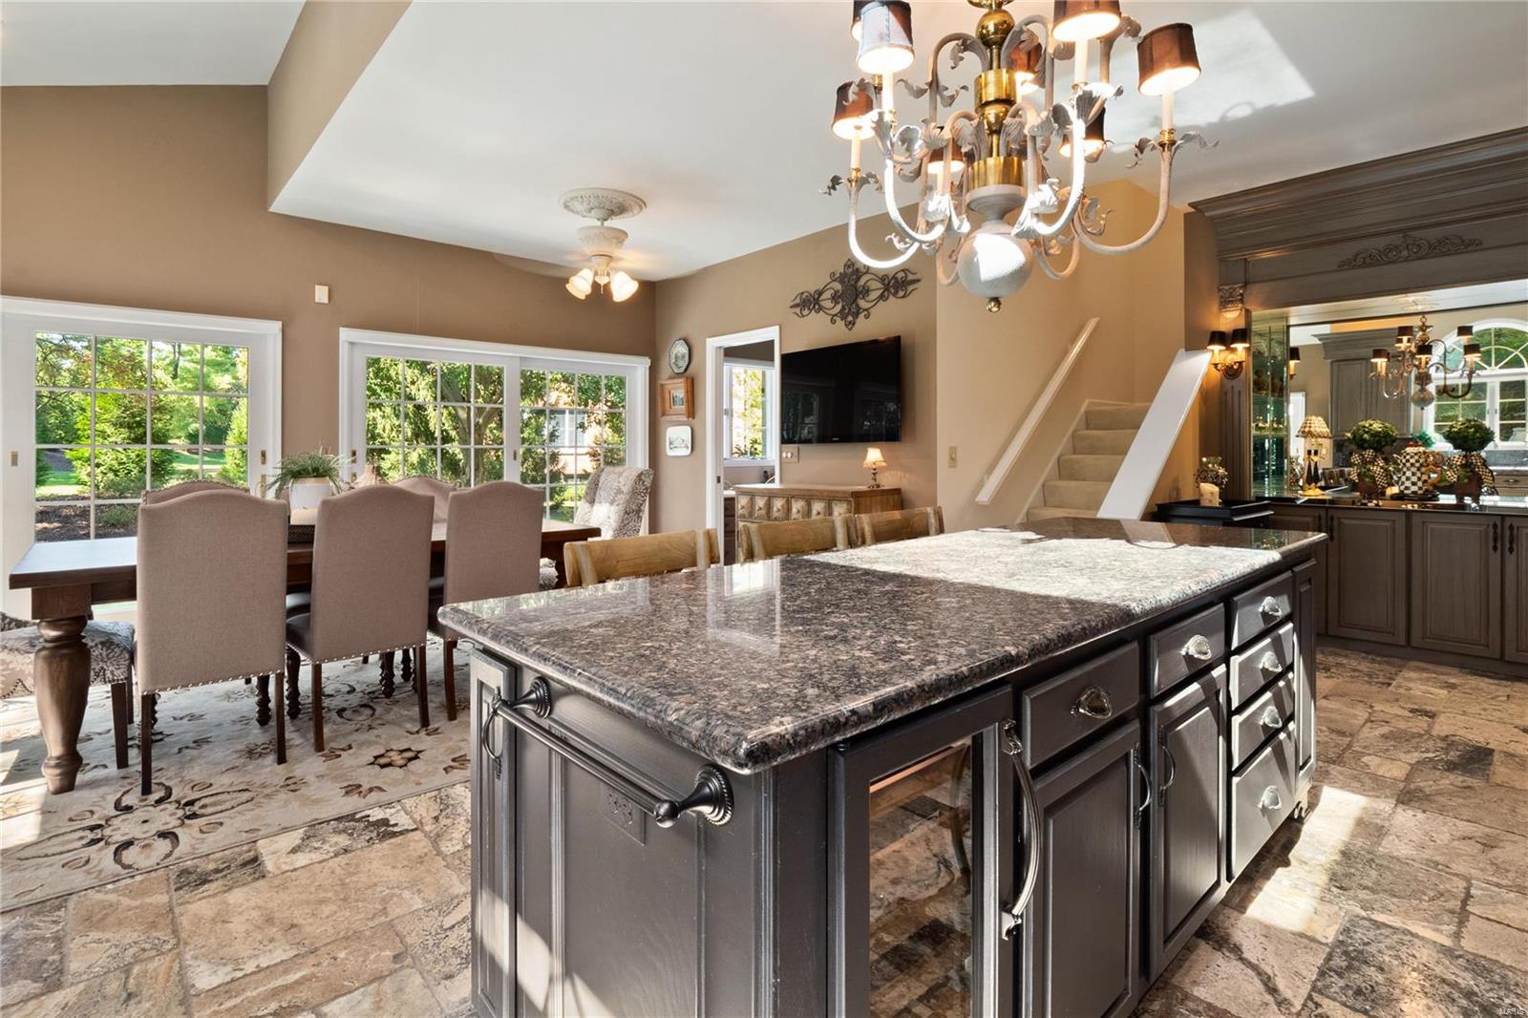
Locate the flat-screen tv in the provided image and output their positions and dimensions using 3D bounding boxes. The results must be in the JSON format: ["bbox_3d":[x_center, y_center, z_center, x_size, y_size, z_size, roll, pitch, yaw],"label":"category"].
[{"bbox_3d":[0.480,-0.742,4.420,0.070,0.630,1.030,-4,5,-42],"label":"flat-screen tv"}]

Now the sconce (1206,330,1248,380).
[{"bbox_3d":[3.090,-1.030,4.500,0.170,0.330,0.240,-3,5,-41],"label":"sconce"}]

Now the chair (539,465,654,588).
[{"bbox_3d":[-1.234,0.277,4.583,0.680,1.110,0.540,-4,5,-42],"label":"chair"}]

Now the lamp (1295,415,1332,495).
[{"bbox_3d":[3.620,-0.348,4.480,0.185,0.520,0.185,-3,5,-41],"label":"lamp"}]

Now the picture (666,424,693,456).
[{"bbox_3d":[-0.730,-0.586,5.850,0.030,0.260,0.340,-4,5,-42],"label":"picture"}]

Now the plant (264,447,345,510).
[{"bbox_3d":[-2.180,-0.100,3.220,0.310,0.330,0.300,-3,5,-42],"label":"plant"}]

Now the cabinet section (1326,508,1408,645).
[{"bbox_3d":[3.710,0.375,4.170,0.345,0.750,0.550,3,4,44],"label":"cabinet section"}]

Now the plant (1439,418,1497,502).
[{"bbox_3d":[4.030,-0.275,3.890,0.230,0.470,0.240,-3,5,-41],"label":"plant"}]

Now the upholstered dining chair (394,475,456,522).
[{"bbox_3d":[-2.270,0.304,4.630,0.480,1.070,0.620,-4,5,-42],"label":"upholstered dining chair"}]

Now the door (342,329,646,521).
[{"bbox_3d":[-2.160,-0.370,5.920,2.620,2.110,0.140,-3,5,-40],"label":"door"}]

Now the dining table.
[{"bbox_3d":[-2.267,0.528,3.670,2.330,0.790,1.150,-4,5,-42],"label":"dining table"}]

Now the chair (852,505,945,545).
[{"bbox_3d":[0.765,0.507,2.760,0.540,0.980,0.550,-3,4,-44],"label":"chair"}]

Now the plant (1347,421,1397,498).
[{"bbox_3d":[4.130,-0.344,4.610,0.260,0.520,0.260,-4,5,-42],"label":"plant"}]

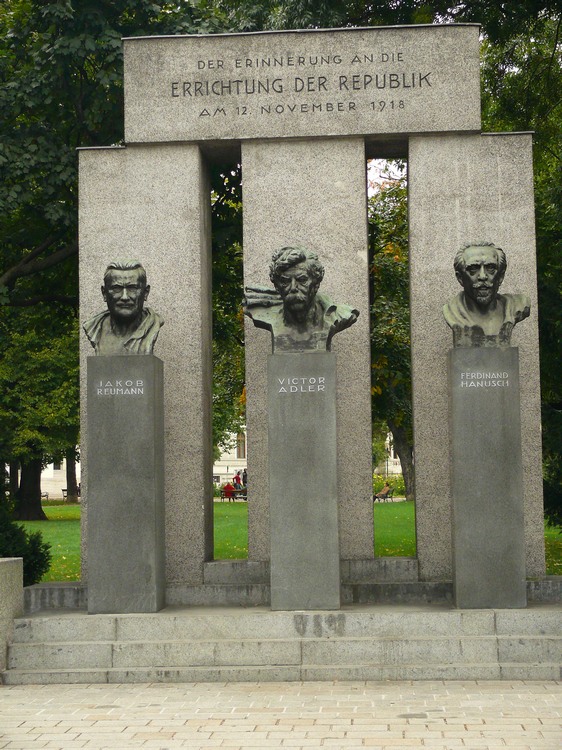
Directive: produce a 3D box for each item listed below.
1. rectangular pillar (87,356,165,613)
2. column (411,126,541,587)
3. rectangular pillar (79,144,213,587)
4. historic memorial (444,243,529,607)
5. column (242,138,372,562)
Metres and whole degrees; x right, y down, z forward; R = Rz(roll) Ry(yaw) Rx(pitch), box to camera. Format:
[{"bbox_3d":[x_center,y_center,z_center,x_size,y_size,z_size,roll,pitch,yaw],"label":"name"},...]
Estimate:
[{"bbox_3d":[-1.290,0.913,11.960,0.561,2.096,0.459,-1,-4,4],"label":"rectangular pillar"},{"bbox_3d":[1.696,-0.144,12.621,1.068,3.834,0.781,-1,-4,4],"label":"column"},{"bbox_3d":[-1.191,-0.079,12.813,1.064,3.834,0.781,-1,-4,4],"label":"rectangular pillar"},{"bbox_3d":[1.725,0.398,11.793,0.717,2.994,0.491,-1,-4,4],"label":"historic memorial"},{"bbox_3d":[0.253,-0.201,12.724,1.071,3.656,0.781,-1,-4,4],"label":"column"}]

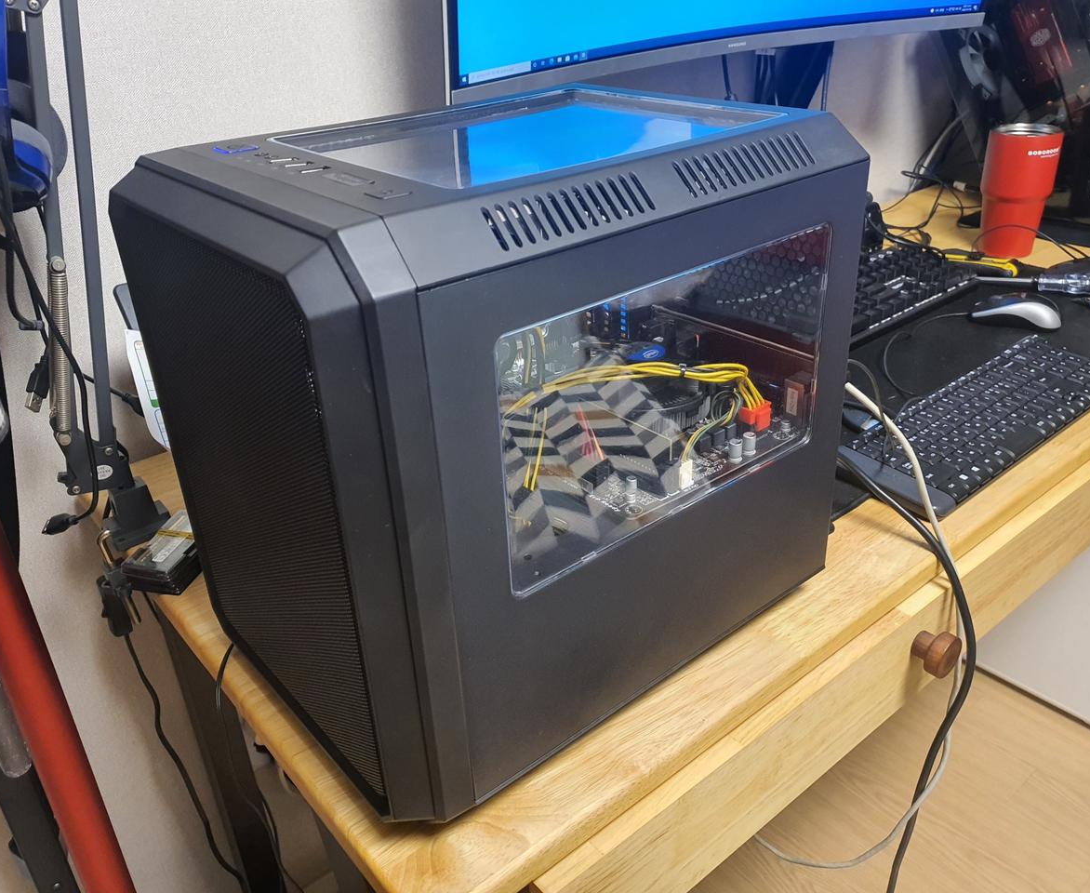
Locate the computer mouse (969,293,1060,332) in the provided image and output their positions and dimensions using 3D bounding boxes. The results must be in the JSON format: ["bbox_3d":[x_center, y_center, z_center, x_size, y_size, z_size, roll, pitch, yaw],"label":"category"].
[{"bbox_3d":[0.559,-0.164,1.058,0.100,0.033,0.058,11,32,24],"label":"computer mouse"}]

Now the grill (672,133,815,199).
[{"bbox_3d":[0.105,-0.147,0.469,0.098,0.022,0.005,-24,-10,-33],"label":"grill"}]

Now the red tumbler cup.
[{"bbox_3d":[0.673,-0.364,1.277,0.092,0.168,0.092,-2,29,1],"label":"red tumbler cup"}]

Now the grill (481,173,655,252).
[{"bbox_3d":[0.012,-0.105,0.402,0.089,0.022,0.005,-24,-10,-33],"label":"grill"}]

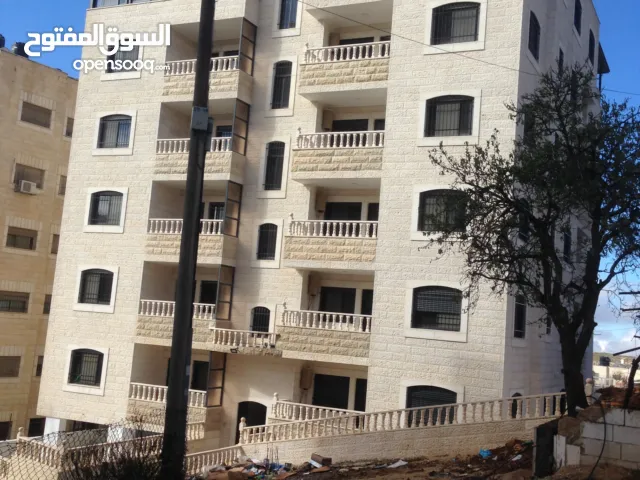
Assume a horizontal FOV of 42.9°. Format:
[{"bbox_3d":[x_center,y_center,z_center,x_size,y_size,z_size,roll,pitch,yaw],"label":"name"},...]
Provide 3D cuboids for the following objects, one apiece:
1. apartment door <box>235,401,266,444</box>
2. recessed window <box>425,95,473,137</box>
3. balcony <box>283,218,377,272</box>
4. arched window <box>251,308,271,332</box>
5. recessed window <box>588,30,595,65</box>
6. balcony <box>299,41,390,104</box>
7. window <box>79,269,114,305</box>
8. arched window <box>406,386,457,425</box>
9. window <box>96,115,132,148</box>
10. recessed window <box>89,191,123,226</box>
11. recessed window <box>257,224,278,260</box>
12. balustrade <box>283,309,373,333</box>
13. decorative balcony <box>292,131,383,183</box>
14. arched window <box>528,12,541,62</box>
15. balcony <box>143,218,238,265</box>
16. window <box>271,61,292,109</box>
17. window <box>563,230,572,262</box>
[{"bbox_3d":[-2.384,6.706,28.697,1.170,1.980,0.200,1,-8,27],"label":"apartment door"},{"bbox_3d":[4.169,-3.946,26.020,1.573,1.362,0.200,1,-8,26],"label":"recessed window"},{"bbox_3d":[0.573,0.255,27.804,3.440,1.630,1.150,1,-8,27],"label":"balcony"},{"bbox_3d":[-2.095,2.951,29.208,0.760,1.060,0.200,1,-8,27],"label":"arched window"},{"bbox_3d":[11.862,-8.359,35.631,0.170,1.391,1.497,1,-8,26],"label":"recessed window"},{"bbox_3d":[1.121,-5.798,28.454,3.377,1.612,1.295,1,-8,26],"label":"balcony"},{"bbox_3d":[-8.636,1.817,31.617,1.622,1.380,0.200,1,-8,27],"label":"window"},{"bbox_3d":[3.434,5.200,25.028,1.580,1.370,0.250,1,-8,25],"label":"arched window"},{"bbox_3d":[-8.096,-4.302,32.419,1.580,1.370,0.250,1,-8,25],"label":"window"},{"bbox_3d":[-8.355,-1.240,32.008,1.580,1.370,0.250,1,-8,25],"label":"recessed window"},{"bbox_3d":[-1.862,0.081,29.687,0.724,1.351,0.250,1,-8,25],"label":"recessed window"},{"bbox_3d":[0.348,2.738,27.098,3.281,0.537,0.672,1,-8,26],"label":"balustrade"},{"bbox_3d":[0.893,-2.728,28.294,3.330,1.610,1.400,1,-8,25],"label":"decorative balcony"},{"bbox_3d":[7.092,-6.732,27.117,0.190,1.381,1.593,1,-8,26],"label":"arched window"},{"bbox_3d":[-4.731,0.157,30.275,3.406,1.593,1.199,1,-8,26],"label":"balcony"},{"bbox_3d":[-1.344,-5.746,30.203,0.710,1.861,0.200,1,-8,26],"label":"window"},{"bbox_3d":[9.455,0.210,31.154,0.170,1.362,1.573,1,-8,26],"label":"window"}]

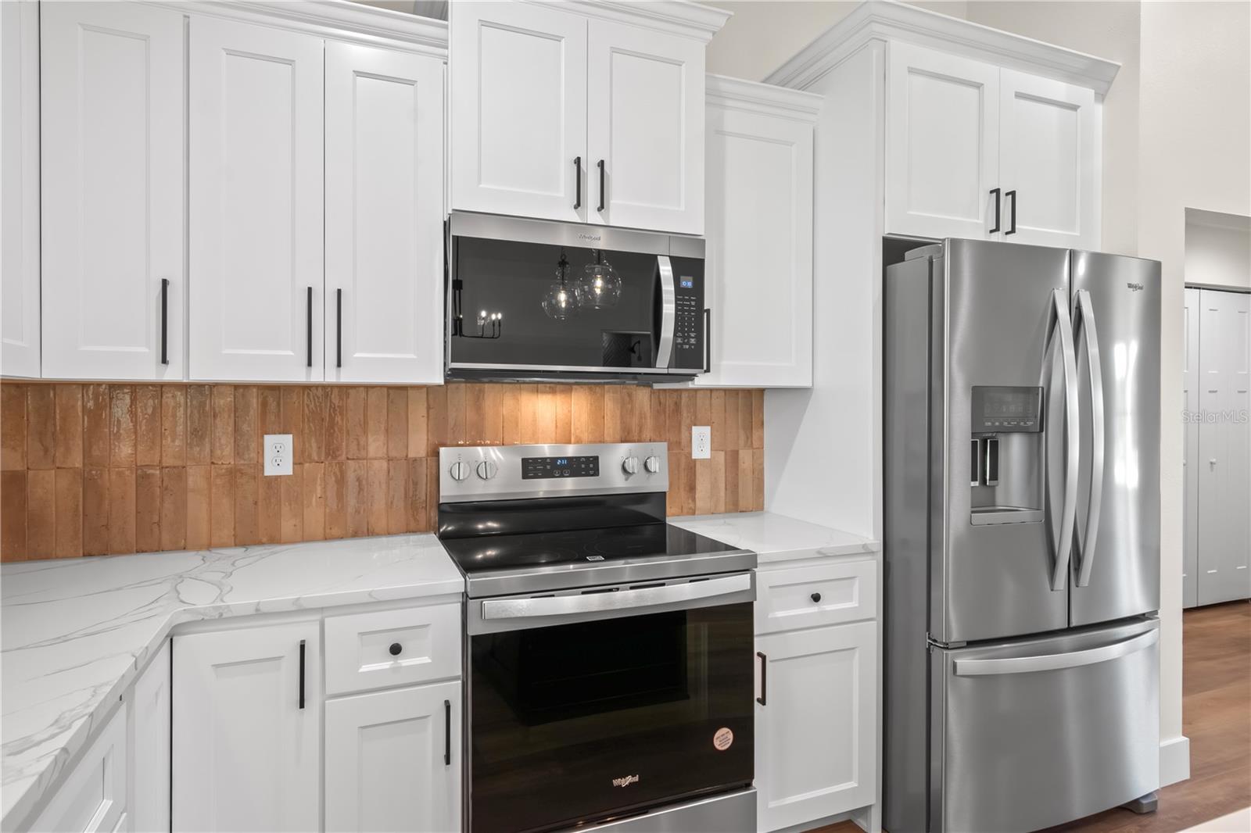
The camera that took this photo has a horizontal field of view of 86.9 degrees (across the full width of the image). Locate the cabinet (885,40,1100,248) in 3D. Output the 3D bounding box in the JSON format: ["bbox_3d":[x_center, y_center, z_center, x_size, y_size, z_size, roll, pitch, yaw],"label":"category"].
[{"bbox_3d":[1.091,-0.825,2.399,0.937,0.570,0.647,0,1,-20],"label":"cabinet"}]

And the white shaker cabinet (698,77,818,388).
[{"bbox_3d":[0.381,-0.582,2.289,0.458,0.968,0.367,0,1,-20],"label":"white shaker cabinet"}]

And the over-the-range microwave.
[{"bbox_3d":[-0.172,-0.327,2.066,0.758,0.436,0.405,0,1,-20],"label":"over-the-range microwave"}]

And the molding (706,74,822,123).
[{"bbox_3d":[0.446,-1.019,2.128,0.452,0.087,0.065,0,1,-20],"label":"molding"}]

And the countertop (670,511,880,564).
[{"bbox_3d":[0.438,0.387,2.186,0.447,0.029,0.633,0,1,-20],"label":"countertop"}]

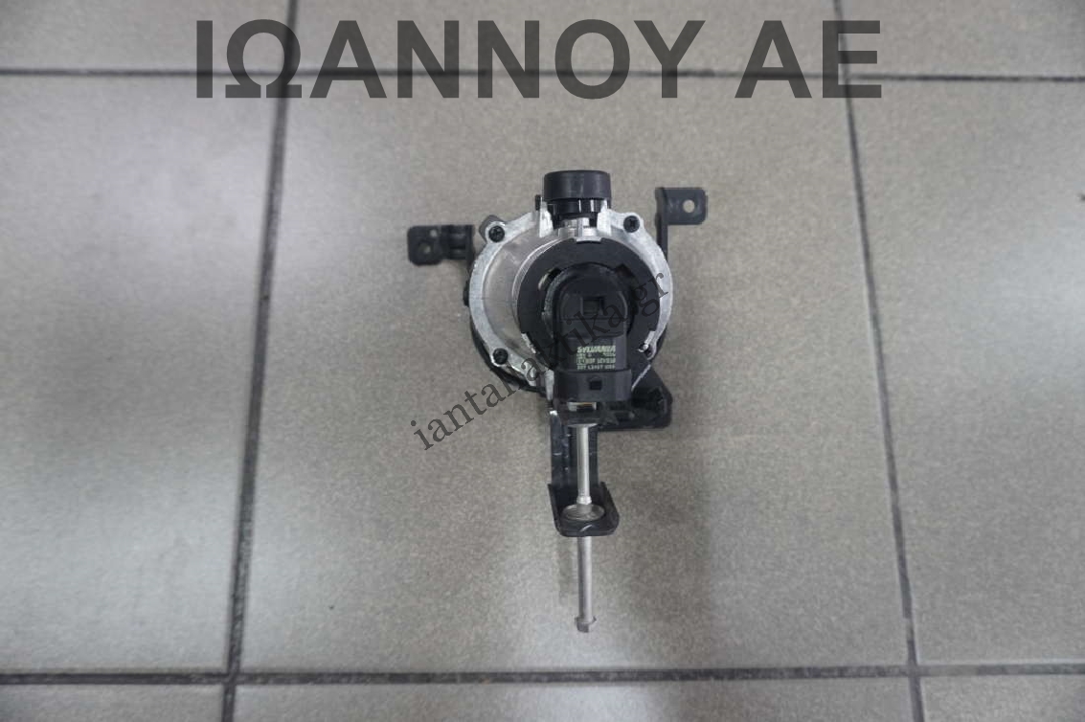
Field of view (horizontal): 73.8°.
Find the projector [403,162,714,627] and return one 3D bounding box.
[{"bbox_3d":[0.007,0.020,0.339,0.142,0.101,0.212,1,95,-6],"label":"projector"}]

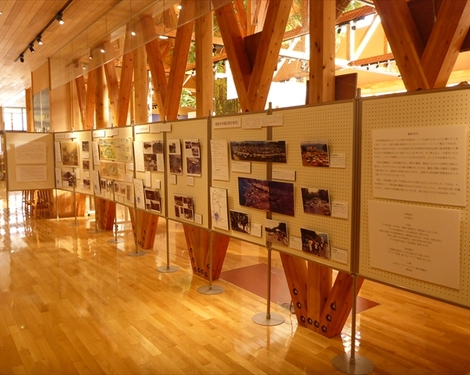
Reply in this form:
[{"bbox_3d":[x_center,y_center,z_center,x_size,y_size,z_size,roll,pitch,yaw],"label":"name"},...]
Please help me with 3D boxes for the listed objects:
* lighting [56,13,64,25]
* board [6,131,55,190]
[{"bbox_3d":[-2.601,-2.508,6.013,0.120,0.170,0.090,-4,7,-37],"label":"lighting"},{"bbox_3d":[-4.294,-0.543,8.534,0.920,1.200,0.040,-1,6,-15],"label":"board"}]

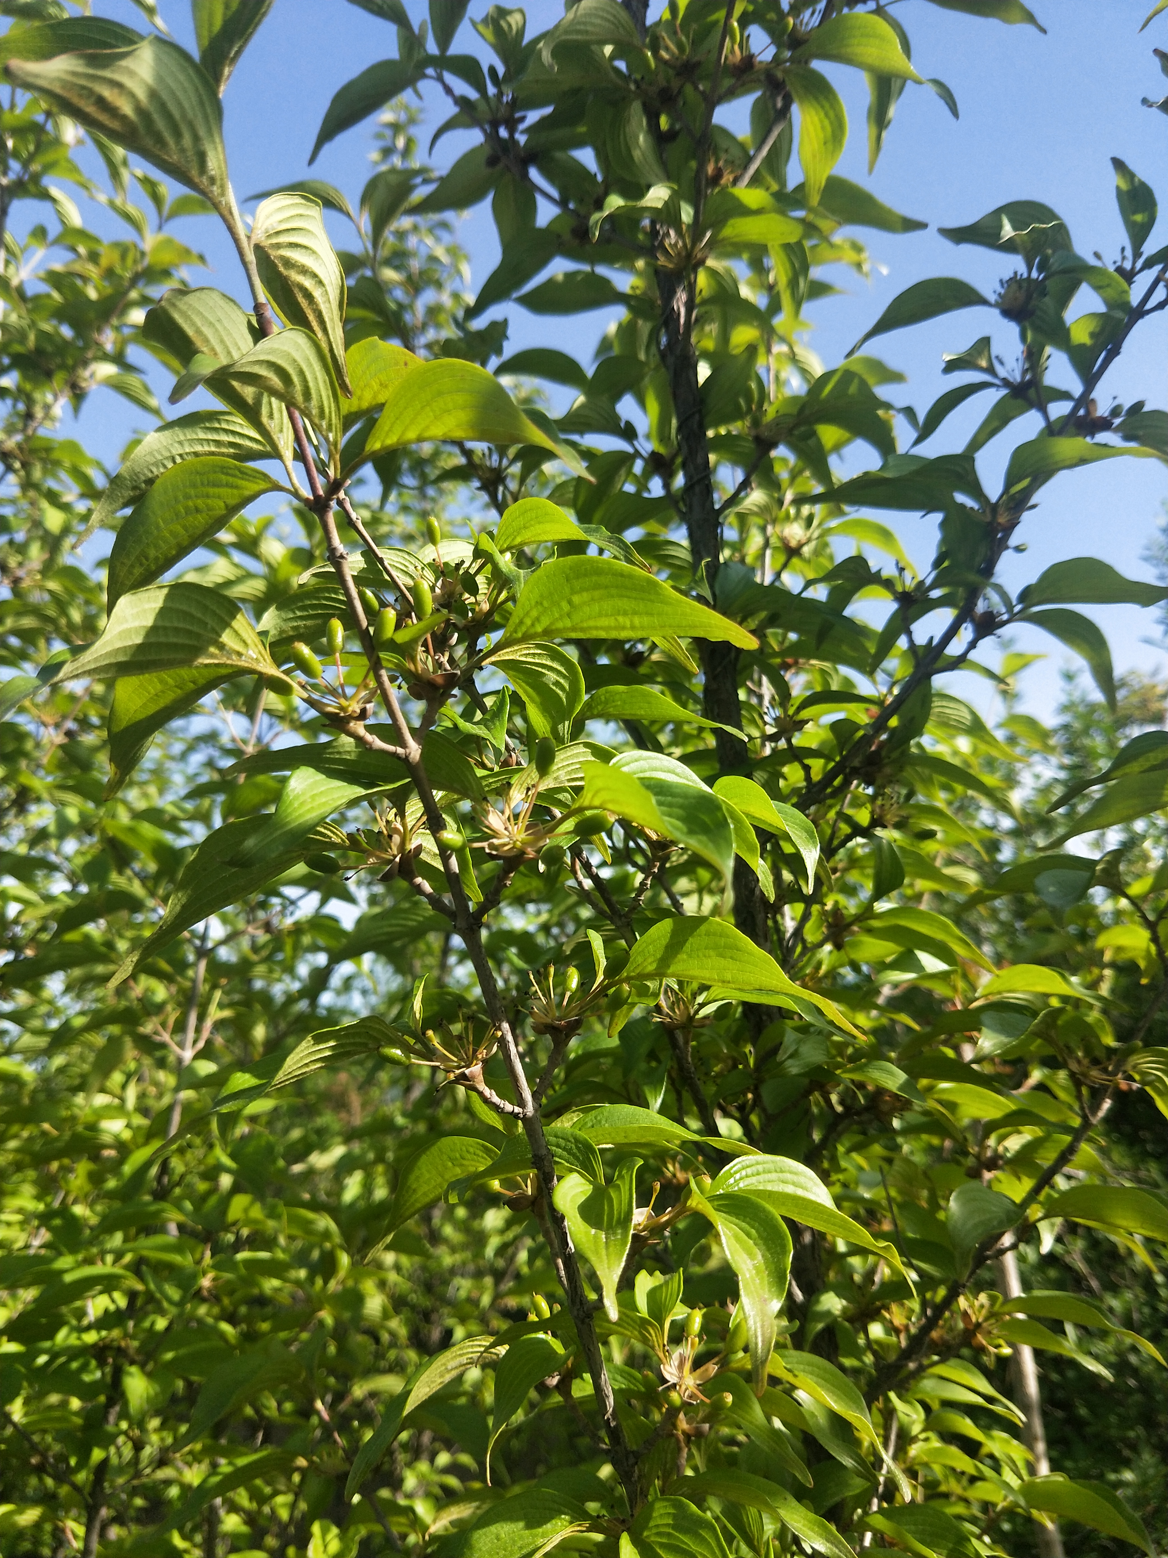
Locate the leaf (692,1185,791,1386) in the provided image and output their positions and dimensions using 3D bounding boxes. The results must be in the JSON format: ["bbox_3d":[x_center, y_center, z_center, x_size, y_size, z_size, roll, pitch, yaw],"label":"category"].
[{"bbox_3d":[0.061,0.194,0.430,0.030,0.076,0.024,-7,-33,-48],"label":"leaf"}]

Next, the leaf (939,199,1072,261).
[{"bbox_3d":[0.262,-0.340,0.700,0.079,0.033,0.030,7,-15,-5],"label":"leaf"}]

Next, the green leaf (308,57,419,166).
[{"bbox_3d":[-0.120,-0.367,0.620,0.074,0.022,0.030,-38,-18,0],"label":"green leaf"}]

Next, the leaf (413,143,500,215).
[{"bbox_3d":[-0.073,-0.346,0.650,0.060,0.021,0.030,-37,-17,-6],"label":"leaf"}]

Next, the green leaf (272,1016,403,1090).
[{"bbox_3d":[-0.099,0.110,0.450,0.068,0.018,0.034,-19,-29,17],"label":"green leaf"}]

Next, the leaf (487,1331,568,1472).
[{"bbox_3d":[-0.026,0.271,0.490,0.030,0.065,0.016,22,-11,39],"label":"leaf"}]

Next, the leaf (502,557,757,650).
[{"bbox_3d":[0.016,-0.059,0.375,0.083,0.024,0.031,9,25,6],"label":"leaf"}]

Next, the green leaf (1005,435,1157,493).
[{"bbox_3d":[0.264,-0.168,0.600,0.077,0.023,0.031,-6,-11,-6],"label":"green leaf"}]

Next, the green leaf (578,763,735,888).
[{"bbox_3d":[0.025,0.016,0.400,0.068,0.024,0.040,30,27,26],"label":"green leaf"}]

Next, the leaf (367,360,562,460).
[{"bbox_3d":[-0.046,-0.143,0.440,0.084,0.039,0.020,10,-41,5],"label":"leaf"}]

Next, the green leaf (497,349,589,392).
[{"bbox_3d":[-0.025,-0.243,0.670,0.054,0.018,0.027,6,-13,-12],"label":"green leaf"}]

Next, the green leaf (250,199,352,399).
[{"bbox_3d":[-0.094,-0.161,0.375,0.024,0.064,0.030,-21,-13,-18],"label":"green leaf"}]

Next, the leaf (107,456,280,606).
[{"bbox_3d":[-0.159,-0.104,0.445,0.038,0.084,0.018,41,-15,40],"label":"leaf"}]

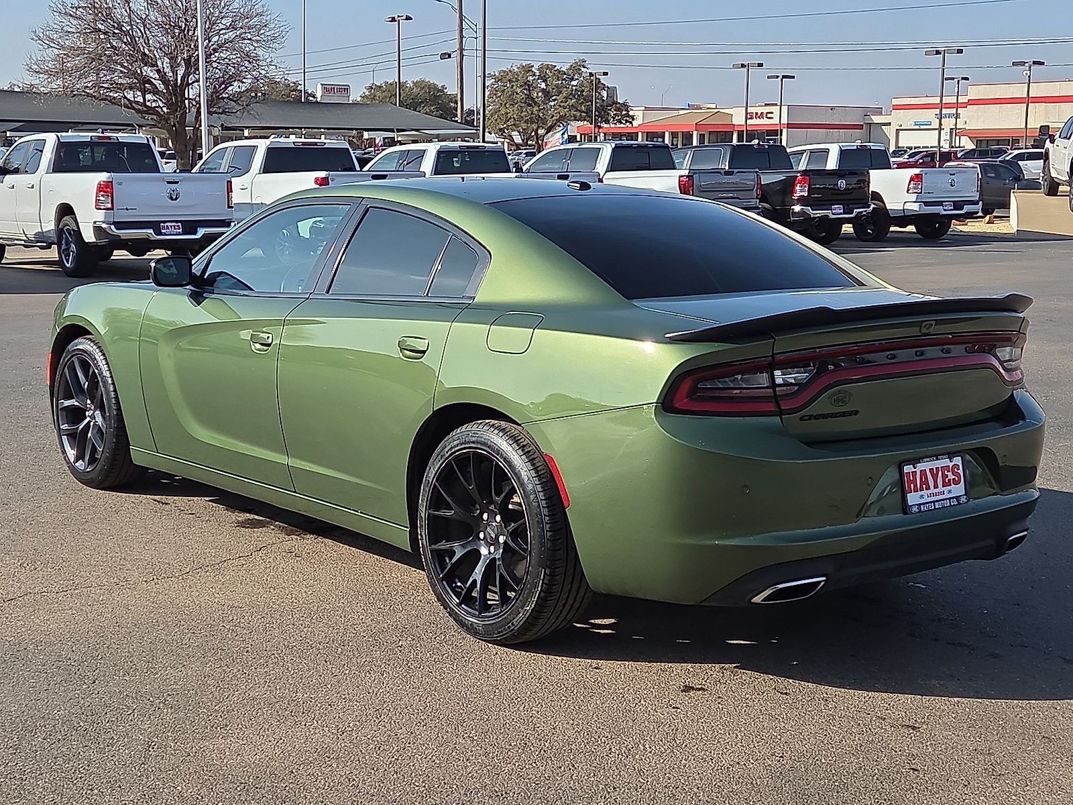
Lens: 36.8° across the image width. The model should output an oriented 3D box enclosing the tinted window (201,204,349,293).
[{"bbox_3d":[-1.051,-0.607,6.388,0.050,0.411,0.828,32,-13,-38],"label":"tinted window"}]

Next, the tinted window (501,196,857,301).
[{"bbox_3d":[0.462,-0.566,5.674,1.180,0.100,0.899,-6,31,-39],"label":"tinted window"}]

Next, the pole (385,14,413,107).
[{"bbox_3d":[-7.933,-17.233,92.704,1.700,9.800,0.450,7,10,35],"label":"pole"}]

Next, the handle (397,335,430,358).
[{"bbox_3d":[-0.406,-0.182,5.330,0.055,0.080,0.180,2,6,-40],"label":"handle"}]

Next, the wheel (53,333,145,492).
[{"bbox_3d":[-2.007,0.042,7.552,0.250,0.720,0.720,-6,11,-39],"label":"wheel"}]

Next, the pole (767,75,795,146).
[{"bbox_3d":[14.831,-16.637,98.474,1.700,6.600,0.450,2,8,10],"label":"pole"}]

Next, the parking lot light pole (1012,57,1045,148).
[{"bbox_3d":[29.574,-16.626,97.588,1.900,8.000,0.450,1,8,0],"label":"parking lot light pole"}]

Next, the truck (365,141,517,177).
[{"bbox_3d":[-1.462,-3.344,26.789,2.100,1.950,5.880,-6,11,-40],"label":"truck"}]

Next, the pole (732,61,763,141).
[{"bbox_3d":[13.304,-17.528,102.588,1.900,8.000,0.450,1,8,0],"label":"pole"}]

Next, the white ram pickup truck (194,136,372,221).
[{"bbox_3d":[-3.931,-3.167,25.112,2.100,1.950,5.880,-5,11,-36],"label":"white ram pickup truck"}]

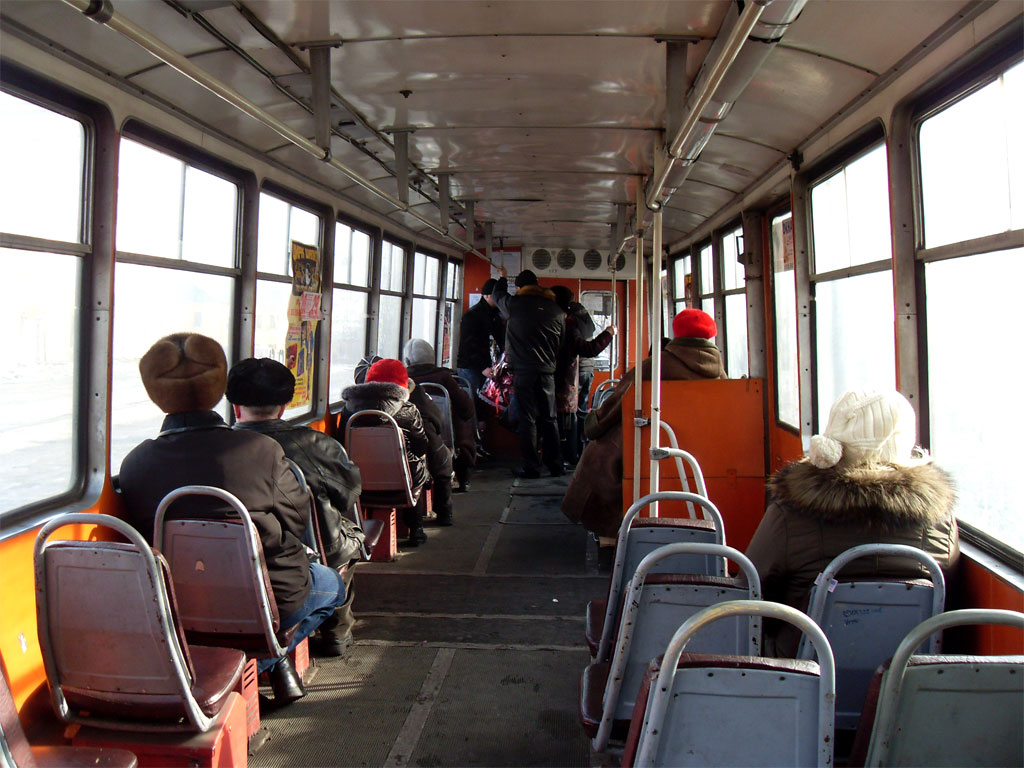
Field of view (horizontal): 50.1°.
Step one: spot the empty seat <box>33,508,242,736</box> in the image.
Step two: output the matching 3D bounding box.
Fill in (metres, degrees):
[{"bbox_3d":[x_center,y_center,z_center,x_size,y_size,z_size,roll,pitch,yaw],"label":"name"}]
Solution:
[{"bbox_3d":[-0.938,0.580,2.859,0.400,0.545,0.490,0,3,4],"label":"empty seat"}]

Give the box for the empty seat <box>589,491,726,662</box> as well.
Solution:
[{"bbox_3d":[0.475,0.629,3.610,0.420,0.600,0.500,0,3,4],"label":"empty seat"}]

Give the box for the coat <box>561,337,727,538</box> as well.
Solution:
[{"bbox_3d":[0.739,0.289,6.143,0.800,1.100,0.520,3,5,44],"label":"coat"}]

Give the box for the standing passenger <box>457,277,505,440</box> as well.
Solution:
[{"bbox_3d":[-0.324,-0.171,10.551,0.460,1.710,0.500,-1,4,-16],"label":"standing passenger"}]

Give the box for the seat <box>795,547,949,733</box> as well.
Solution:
[{"bbox_3d":[0.912,0.679,2.922,0.410,0.600,0.500,0,3,4],"label":"seat"}]

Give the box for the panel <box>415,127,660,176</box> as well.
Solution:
[{"bbox_3d":[0.147,-1.111,5.340,1.110,0.050,1.410,0,3,4],"label":"panel"}]

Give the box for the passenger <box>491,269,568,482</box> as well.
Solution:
[{"bbox_3d":[0.143,-0.102,9.375,0.640,1.780,0.450,0,3,-8],"label":"passenger"}]

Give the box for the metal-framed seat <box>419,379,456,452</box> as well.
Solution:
[{"bbox_3d":[-0.596,0.274,8.009,0.400,0.550,0.490,0,3,4],"label":"metal-framed seat"}]

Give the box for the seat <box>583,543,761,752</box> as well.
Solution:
[{"bbox_3d":[0.378,0.601,2.676,0.400,0.525,0.490,0,3,4],"label":"seat"}]

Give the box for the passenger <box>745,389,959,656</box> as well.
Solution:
[{"bbox_3d":[0.838,0.594,2.752,0.530,1.170,0.680,0,3,4],"label":"passenger"}]

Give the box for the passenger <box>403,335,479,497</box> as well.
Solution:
[{"bbox_3d":[-0.577,0.232,8.985,0.570,1.220,0.720,0,3,4],"label":"passenger"}]

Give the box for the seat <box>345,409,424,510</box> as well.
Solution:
[{"bbox_3d":[-0.719,0.393,6.076,0.400,0.540,0.490,0,3,4],"label":"seat"}]

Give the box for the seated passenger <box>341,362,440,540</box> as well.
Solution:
[{"bbox_3d":[-0.725,0.398,6.675,0.520,1.150,0.720,0,3,4],"label":"seated passenger"}]

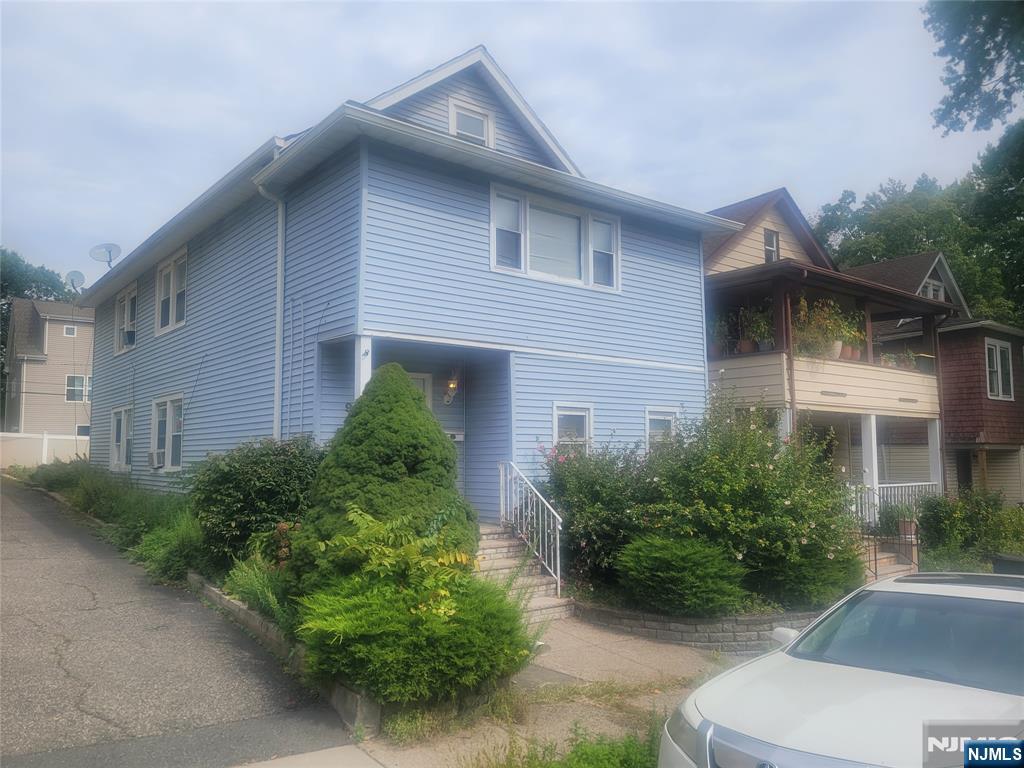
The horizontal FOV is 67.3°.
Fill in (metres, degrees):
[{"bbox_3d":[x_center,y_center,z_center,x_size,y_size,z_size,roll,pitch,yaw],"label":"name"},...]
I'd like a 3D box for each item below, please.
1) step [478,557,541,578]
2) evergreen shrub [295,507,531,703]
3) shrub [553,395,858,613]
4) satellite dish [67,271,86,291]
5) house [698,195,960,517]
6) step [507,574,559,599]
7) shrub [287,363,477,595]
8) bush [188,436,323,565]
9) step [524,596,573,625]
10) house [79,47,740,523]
[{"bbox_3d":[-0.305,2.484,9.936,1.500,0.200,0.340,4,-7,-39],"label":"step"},{"bbox_3d":[-0.837,1.865,6.910,2.200,1.500,1.750,4,-7,-39],"label":"evergreen shrub"},{"bbox_3d":[2.847,1.462,10.746,4.400,2.650,2.800,4,-7,-39],"label":"shrub"},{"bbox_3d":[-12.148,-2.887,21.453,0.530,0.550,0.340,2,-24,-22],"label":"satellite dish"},{"bbox_3d":[3.533,0.053,20.652,7.200,8.700,13.000,4,-7,-39],"label":"house"},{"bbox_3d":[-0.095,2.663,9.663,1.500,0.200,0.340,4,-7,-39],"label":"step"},{"bbox_3d":[-1.345,1.144,7.991,1.900,2.650,1.900,0,-5,0],"label":"shrub"},{"bbox_3d":[-3.259,1.535,9.885,1.650,1.650,1.750,4,-7,-39],"label":"bush"},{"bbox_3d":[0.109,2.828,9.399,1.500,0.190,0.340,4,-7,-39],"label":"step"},{"bbox_3d":[-4.115,-1.133,17.744,7.700,8.960,16.200,4,-7,-39],"label":"house"}]

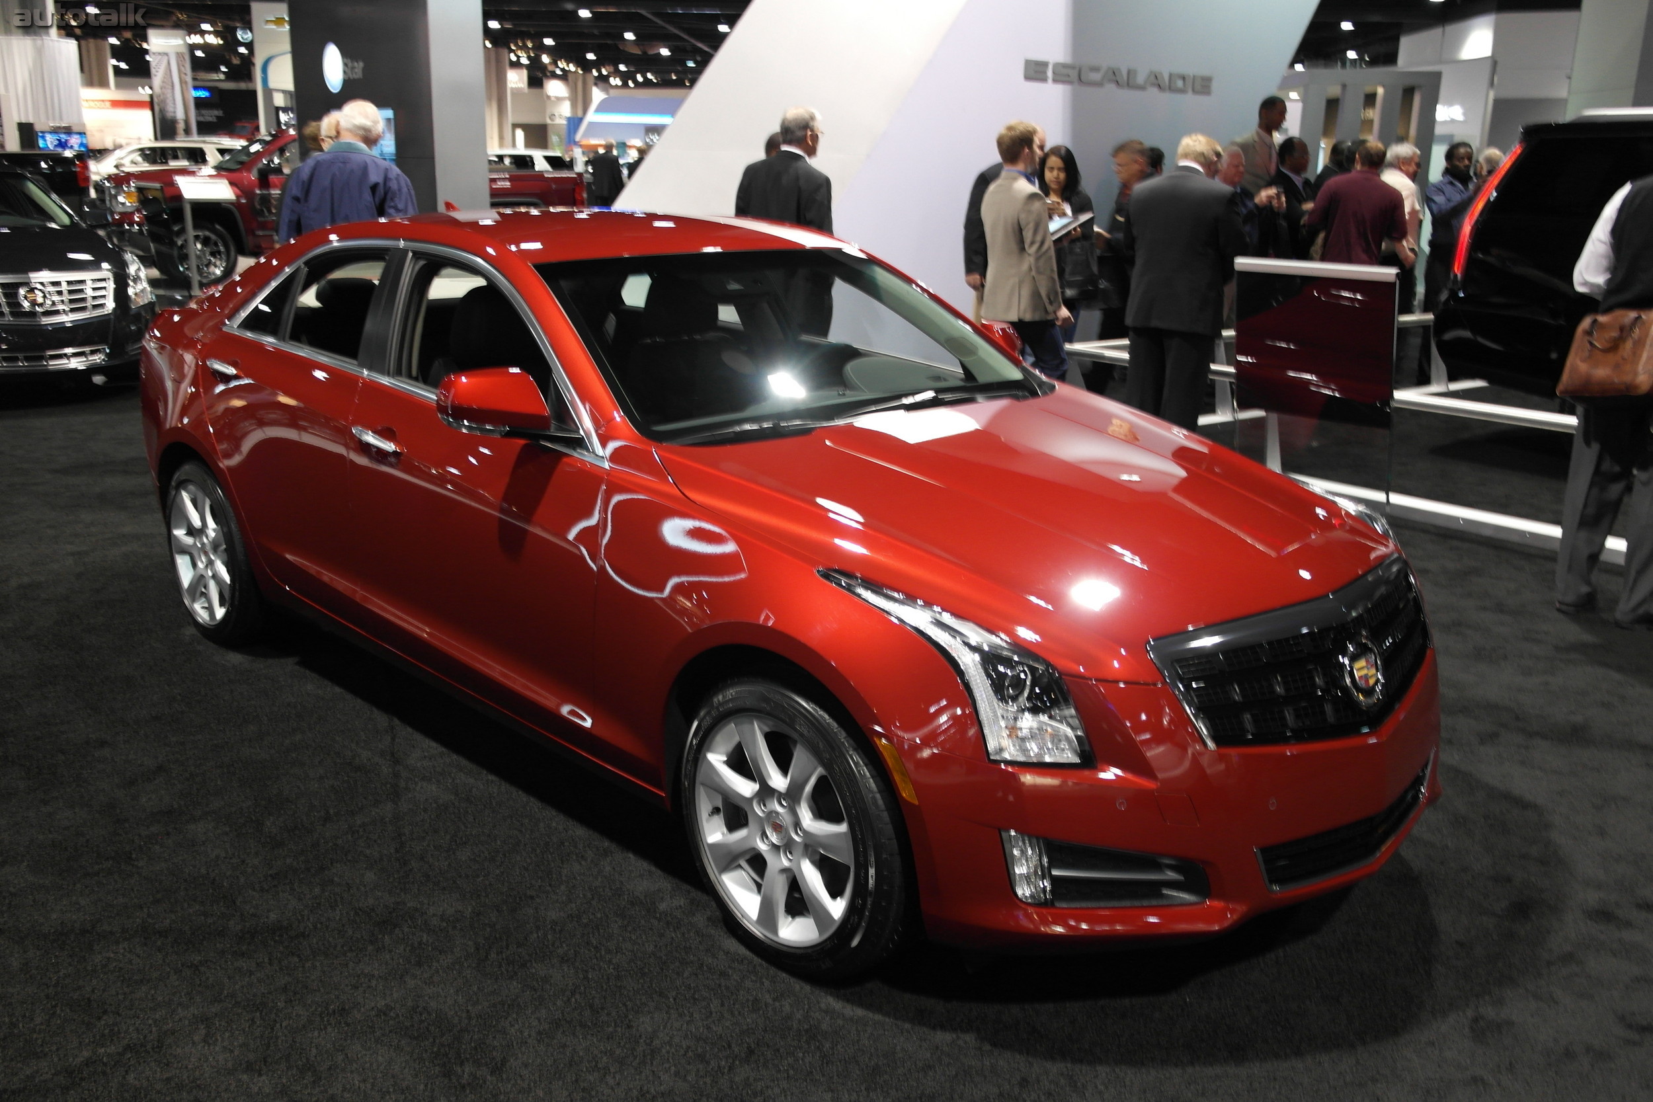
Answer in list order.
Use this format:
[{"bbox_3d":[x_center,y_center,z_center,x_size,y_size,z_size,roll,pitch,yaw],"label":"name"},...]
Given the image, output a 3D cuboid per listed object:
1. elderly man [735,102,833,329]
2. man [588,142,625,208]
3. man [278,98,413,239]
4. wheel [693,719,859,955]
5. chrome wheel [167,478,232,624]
[{"bbox_3d":[-0.211,-1.245,6.920,0.520,1.850,0.340,9,17,27],"label":"elderly man"},{"bbox_3d":[-3.167,-4.921,19.931,0.520,1.840,0.340,1,16,-3],"label":"man"},{"bbox_3d":[-2.159,-1.145,6.443,0.580,1.820,0.360,0,16,-6],"label":"man"},{"bbox_3d":[-0.050,0.543,2.822,0.485,0.485,0.180,16,21,42],"label":"wheel"},{"bbox_3d":[-2.037,-0.005,4.682,0.485,0.485,0.180,16,21,42],"label":"chrome wheel"}]

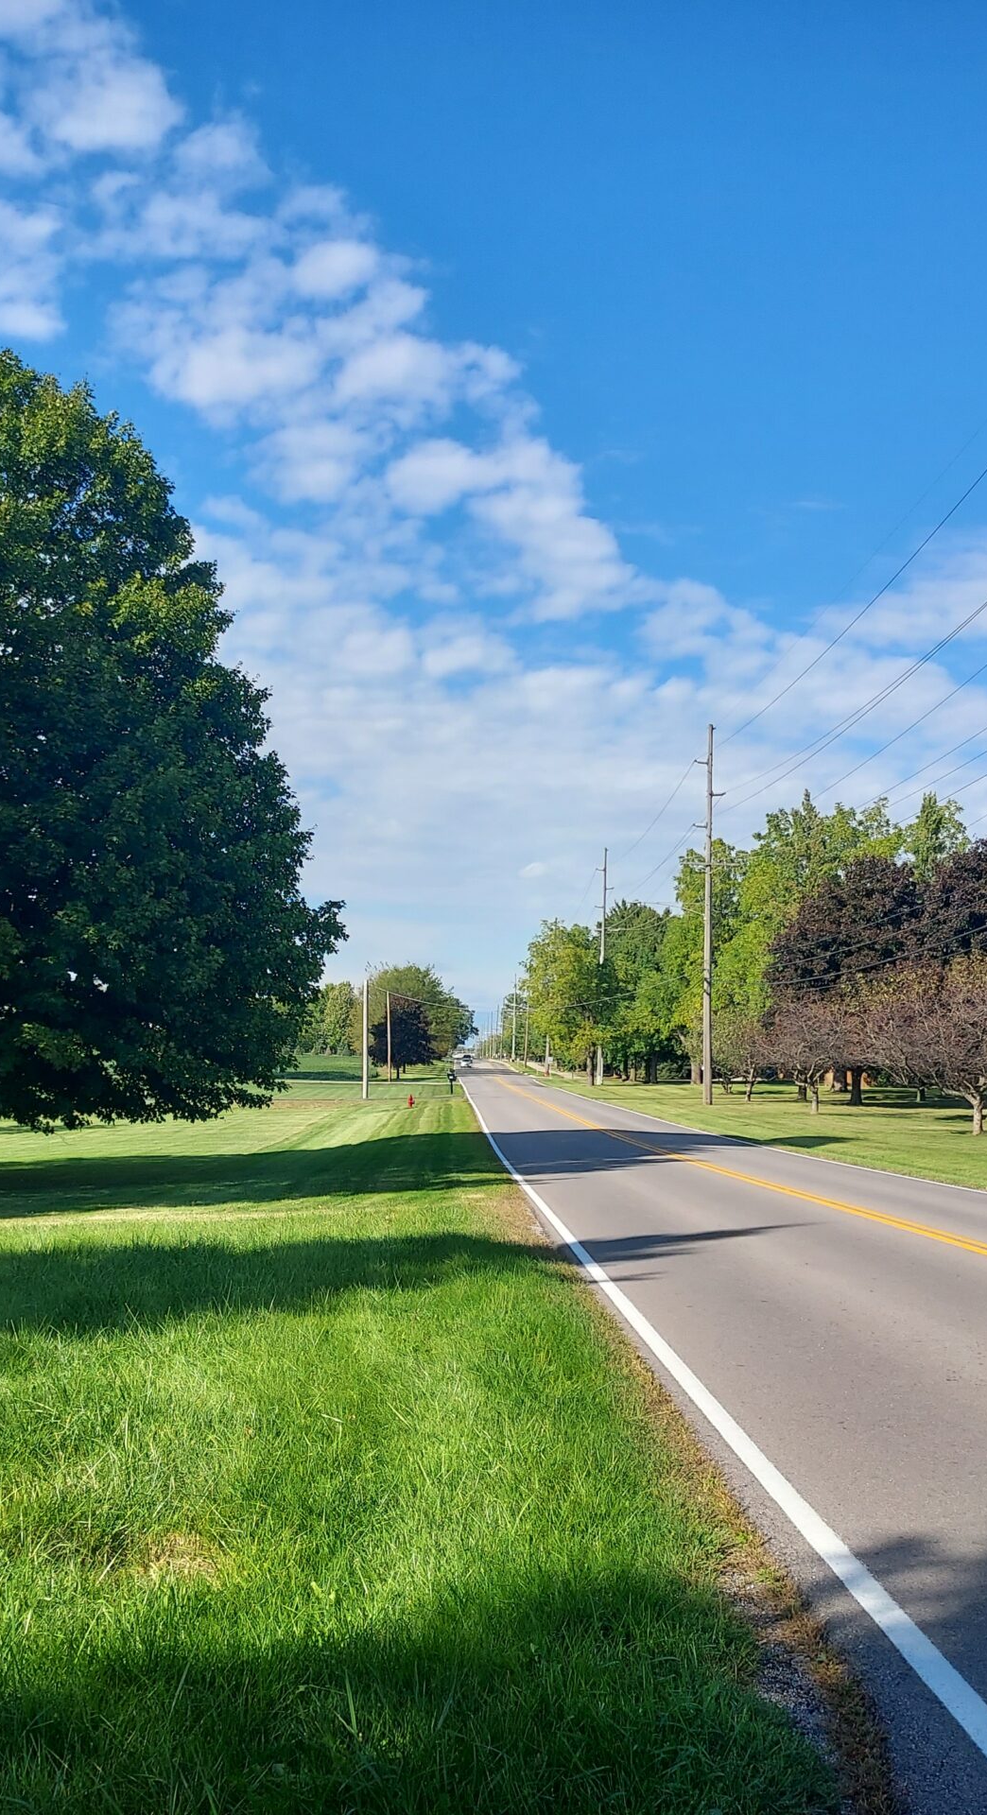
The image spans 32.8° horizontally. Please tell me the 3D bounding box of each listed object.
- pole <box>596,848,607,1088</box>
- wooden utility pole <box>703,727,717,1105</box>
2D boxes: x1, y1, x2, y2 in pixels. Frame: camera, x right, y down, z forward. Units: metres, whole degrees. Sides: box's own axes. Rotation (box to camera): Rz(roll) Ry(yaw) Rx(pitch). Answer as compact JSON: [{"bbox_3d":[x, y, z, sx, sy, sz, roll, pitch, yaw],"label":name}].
[{"bbox_3d":[9.124,5.018,140.861,0.450,20.010,0.450,1,-5,-2],"label":"pole"},{"bbox_3d":[10.712,0.304,82.811,0.450,18.870,0.450,1,-5,-2],"label":"wooden utility pole"}]

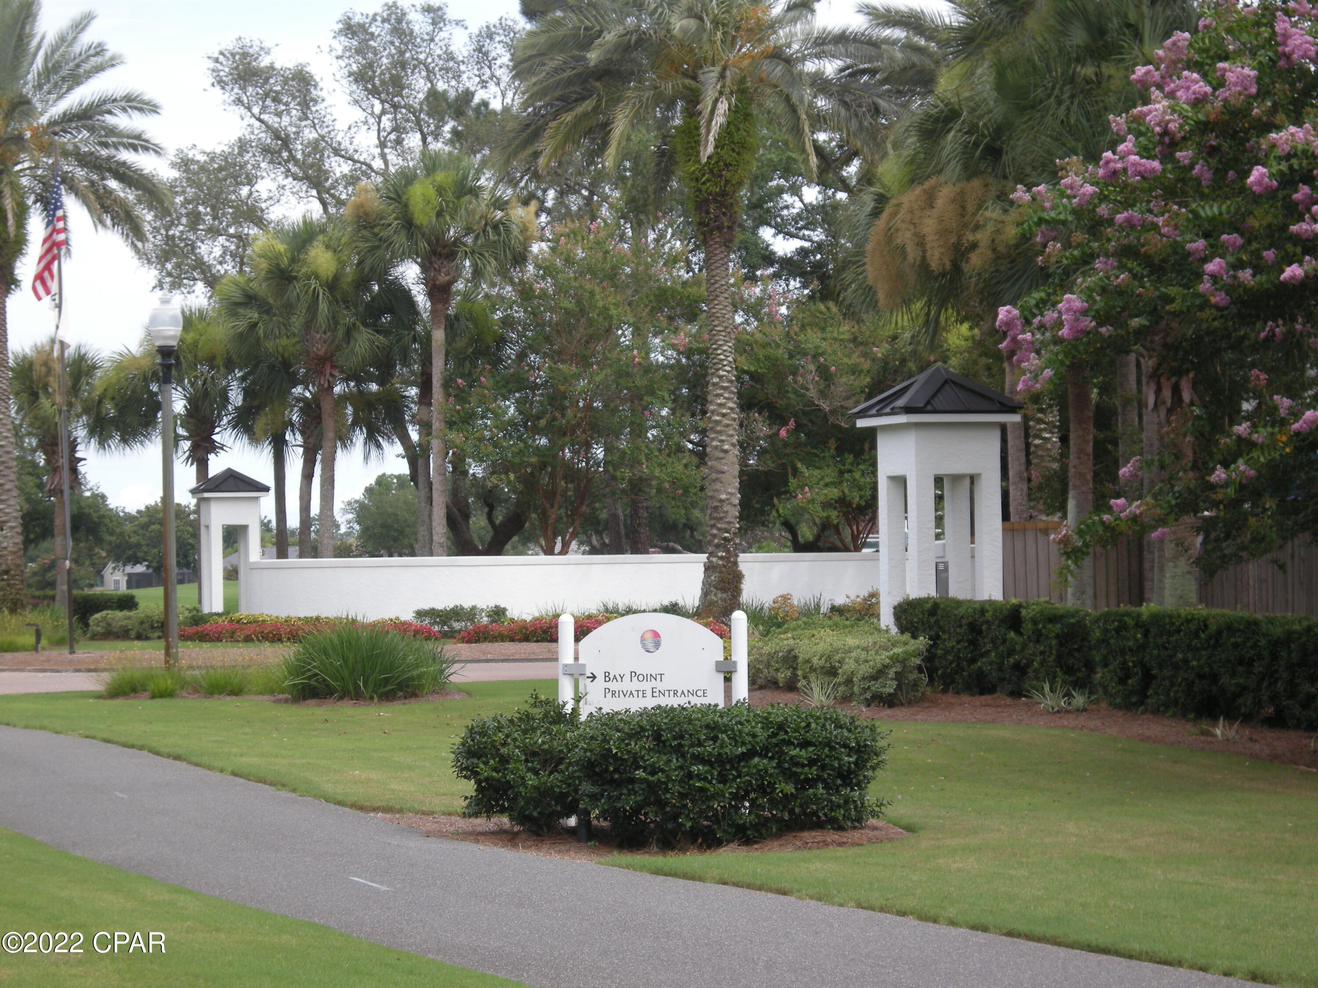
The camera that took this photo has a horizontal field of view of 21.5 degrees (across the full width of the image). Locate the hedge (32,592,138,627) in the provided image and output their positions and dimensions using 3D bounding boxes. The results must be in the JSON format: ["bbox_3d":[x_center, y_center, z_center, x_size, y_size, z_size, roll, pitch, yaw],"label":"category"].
[{"bbox_3d":[-12.216,2.474,74.000,2.300,0.780,1.300,-1,-1,0],"label":"hedge"}]

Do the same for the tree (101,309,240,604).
[{"bbox_3d":[-12.987,-0.984,92.000,3.700,7.800,3.600,-1,-1,0],"label":"tree"}]

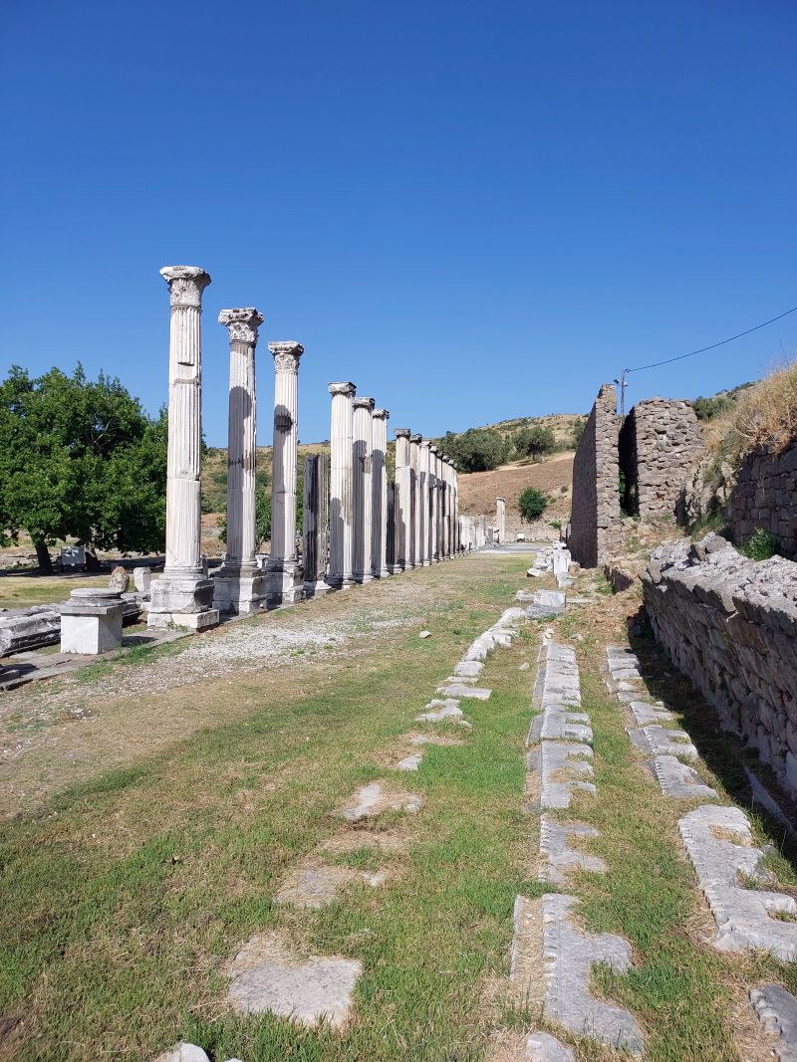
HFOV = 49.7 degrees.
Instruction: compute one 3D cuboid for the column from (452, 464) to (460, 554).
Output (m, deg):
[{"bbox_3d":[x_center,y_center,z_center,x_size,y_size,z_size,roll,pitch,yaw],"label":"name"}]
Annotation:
[{"bbox_3d":[3.395,-1.338,54.198,0.710,5.750,0.710,1,0,10],"label":"column"}]

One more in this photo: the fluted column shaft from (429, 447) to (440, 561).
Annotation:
[{"bbox_3d":[1.572,-1.356,43.456,0.710,5.780,0.710,1,0,10],"label":"fluted column shaft"}]

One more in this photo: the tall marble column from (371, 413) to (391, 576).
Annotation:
[{"bbox_3d":[-0.707,-1.359,30.028,0.710,5.780,0.710,1,0,10],"label":"tall marble column"}]

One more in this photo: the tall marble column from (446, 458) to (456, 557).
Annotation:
[{"bbox_3d":[3.018,-1.297,48.684,0.642,5.641,0.642,0,0,10],"label":"tall marble column"}]

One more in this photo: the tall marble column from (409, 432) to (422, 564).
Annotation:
[{"bbox_3d":[0.739,-1.256,36.439,0.662,5.679,0.662,0,0,10],"label":"tall marble column"}]

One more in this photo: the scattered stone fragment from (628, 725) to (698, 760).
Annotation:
[{"bbox_3d":[1.876,1.501,6.123,0.425,0.138,0.632,0,0,10],"label":"scattered stone fragment"}]

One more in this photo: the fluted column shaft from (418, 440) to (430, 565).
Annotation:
[{"bbox_3d":[1.220,-1.256,38.710,0.642,5.652,0.642,0,0,10],"label":"fluted column shaft"}]

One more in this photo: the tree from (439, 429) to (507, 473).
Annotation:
[{"bbox_3d":[11.654,-12.671,135.000,11.000,7.000,9.500,1,0,0],"label":"tree"}]

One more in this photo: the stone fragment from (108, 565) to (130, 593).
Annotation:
[{"bbox_3d":[-6.002,1.081,18.466,0.415,0.612,0.395,0,0,10],"label":"stone fragment"}]

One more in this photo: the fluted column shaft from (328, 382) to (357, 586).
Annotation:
[{"bbox_3d":[-1.619,-1.350,24.657,0.710,5.800,0.710,1,0,10],"label":"fluted column shaft"}]

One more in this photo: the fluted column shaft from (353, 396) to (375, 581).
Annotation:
[{"bbox_3d":[-1.067,-1.266,26.169,0.691,5.655,0.691,0,0,0],"label":"fluted column shaft"}]

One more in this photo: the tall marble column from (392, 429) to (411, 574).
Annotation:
[{"bbox_3d":[0.204,-1.343,35.399,0.710,5.750,0.710,1,0,10],"label":"tall marble column"}]

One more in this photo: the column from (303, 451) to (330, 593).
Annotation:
[{"bbox_3d":[-2.088,-0.171,21.973,0.660,3.600,0.660,1,0,10],"label":"column"}]

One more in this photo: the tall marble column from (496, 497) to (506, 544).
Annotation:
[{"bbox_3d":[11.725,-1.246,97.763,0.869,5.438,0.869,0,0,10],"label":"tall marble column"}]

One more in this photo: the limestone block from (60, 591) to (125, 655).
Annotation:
[{"bbox_3d":[-4.055,1.195,11.396,0.612,0.770,0.652,0,0,10],"label":"limestone block"}]

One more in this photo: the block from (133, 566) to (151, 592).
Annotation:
[{"bbox_3d":[-5.908,1.113,19.800,0.420,0.600,0.400,1,0,10],"label":"block"}]

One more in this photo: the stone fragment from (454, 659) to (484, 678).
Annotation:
[{"bbox_3d":[0.792,1.541,9.628,0.326,0.118,0.543,0,0,10],"label":"stone fragment"}]

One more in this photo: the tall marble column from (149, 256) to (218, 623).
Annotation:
[{"bbox_3d":[-3.442,-1.353,13.915,0.850,5.760,0.850,1,0,10],"label":"tall marble column"}]

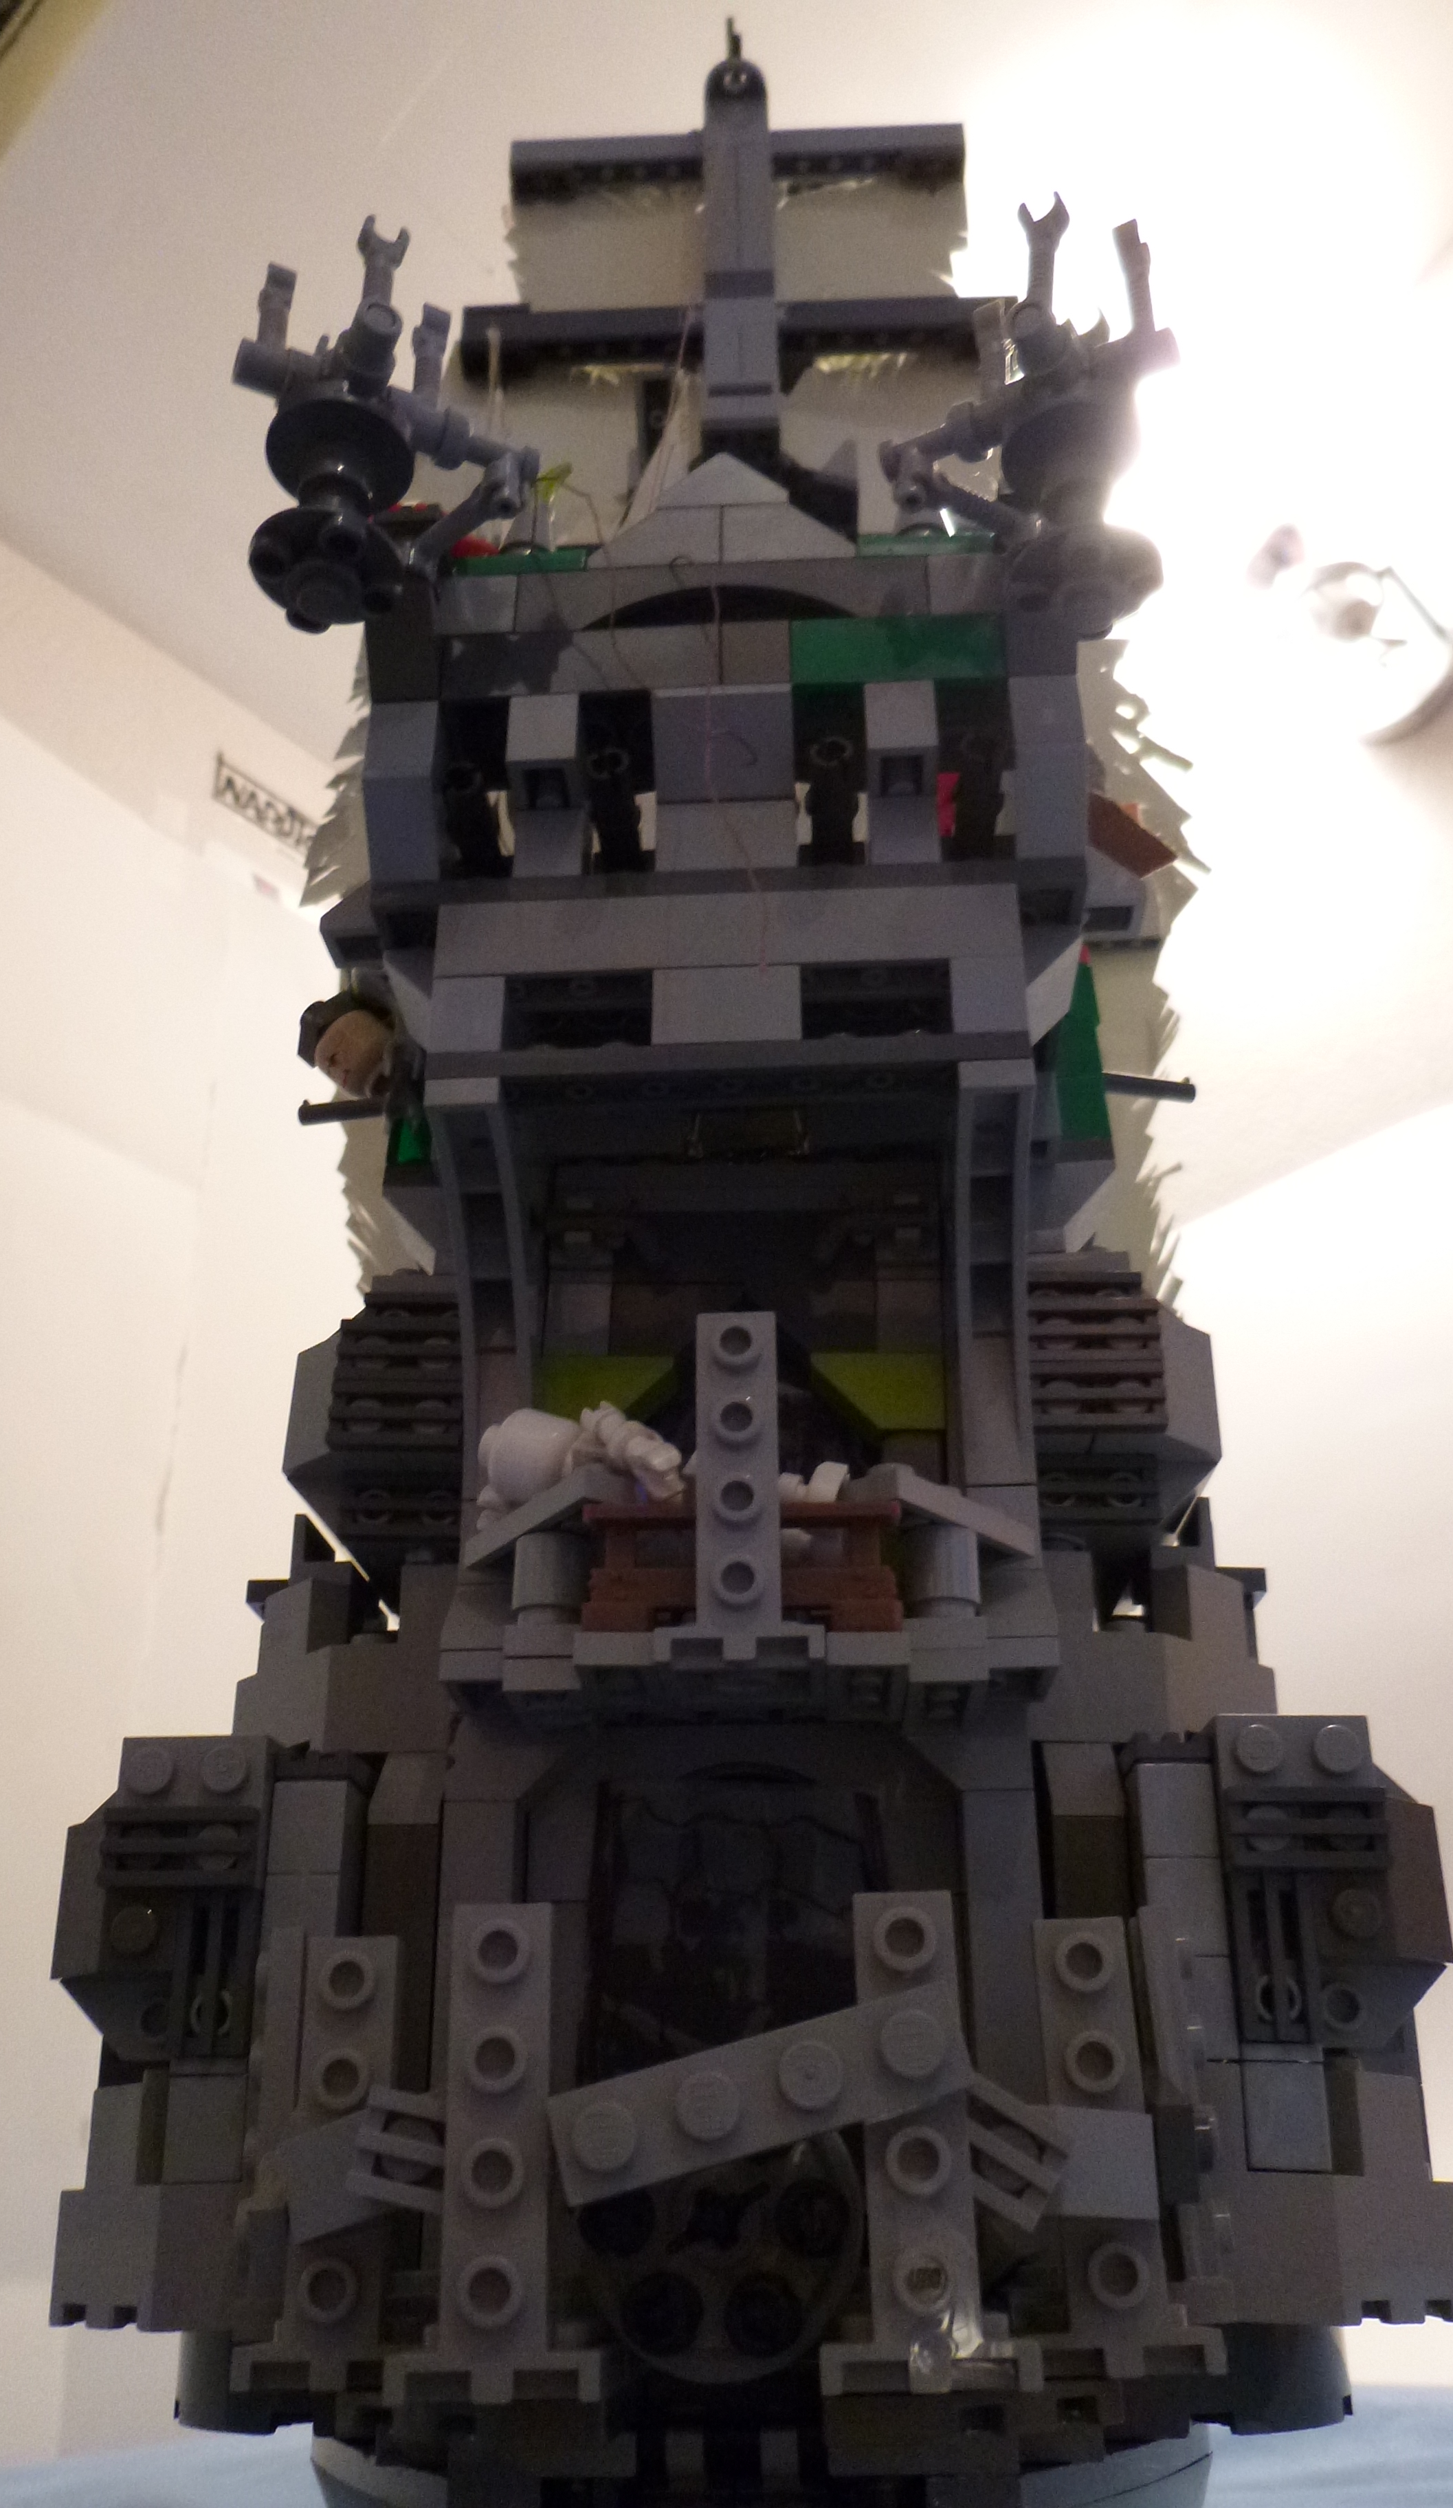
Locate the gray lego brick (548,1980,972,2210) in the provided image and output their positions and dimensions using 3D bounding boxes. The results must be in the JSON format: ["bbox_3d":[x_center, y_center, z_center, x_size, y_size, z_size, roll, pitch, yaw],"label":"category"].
[{"bbox_3d":[0.003,0.065,0.141,0.032,0.008,0.005,-15,-25,-4],"label":"gray lego brick"}]

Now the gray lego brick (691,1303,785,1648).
[{"bbox_3d":[0.001,0.021,0.178,0.008,0.033,0.005,-2,-25,2],"label":"gray lego brick"}]

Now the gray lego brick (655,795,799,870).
[{"bbox_3d":[0.000,-0.046,0.209,0.016,0.010,0.008,-2,-25,2],"label":"gray lego brick"}]

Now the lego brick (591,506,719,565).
[{"bbox_3d":[-0.009,-0.083,0.217,0.016,0.010,0.008,-2,-25,2],"label":"lego brick"}]

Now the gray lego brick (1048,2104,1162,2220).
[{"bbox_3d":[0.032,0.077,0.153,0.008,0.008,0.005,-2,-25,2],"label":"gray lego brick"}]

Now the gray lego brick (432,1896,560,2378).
[{"bbox_3d":[-0.018,0.070,0.145,0.008,0.034,0.005,-2,-25,2],"label":"gray lego brick"}]

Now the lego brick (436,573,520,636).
[{"bbox_3d":[-0.029,-0.074,0.214,0.008,0.010,0.008,-2,-25,2],"label":"lego brick"}]

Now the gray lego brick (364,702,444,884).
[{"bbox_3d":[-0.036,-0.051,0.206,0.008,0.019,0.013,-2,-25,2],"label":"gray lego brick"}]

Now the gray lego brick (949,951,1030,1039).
[{"bbox_3d":[0.028,-0.026,0.197,0.008,0.010,0.008,-2,-25,2],"label":"gray lego brick"}]

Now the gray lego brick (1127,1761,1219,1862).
[{"bbox_3d":[0.047,0.060,0.193,0.008,0.010,0.008,-2,-25,2],"label":"gray lego brick"}]

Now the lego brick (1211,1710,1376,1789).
[{"bbox_3d":[0.061,0.055,0.197,0.016,0.009,0.011,-2,-25,2],"label":"lego brick"}]

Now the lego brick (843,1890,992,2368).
[{"bbox_3d":[0.015,0.069,0.144,0.008,0.034,0.005,-2,-25,2],"label":"lego brick"}]

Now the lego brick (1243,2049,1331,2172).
[{"bbox_3d":[0.055,0.085,0.180,0.008,0.010,0.008,-2,-25,2],"label":"lego brick"}]

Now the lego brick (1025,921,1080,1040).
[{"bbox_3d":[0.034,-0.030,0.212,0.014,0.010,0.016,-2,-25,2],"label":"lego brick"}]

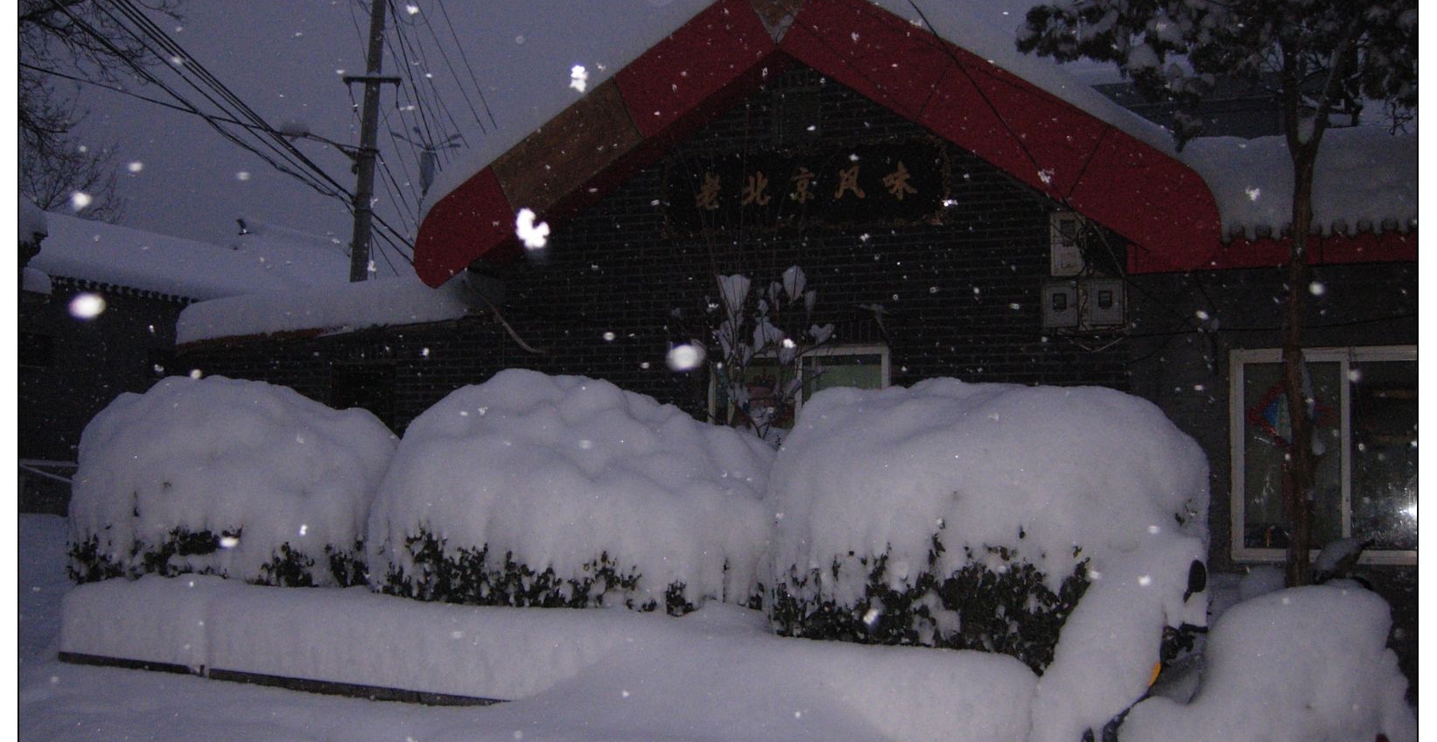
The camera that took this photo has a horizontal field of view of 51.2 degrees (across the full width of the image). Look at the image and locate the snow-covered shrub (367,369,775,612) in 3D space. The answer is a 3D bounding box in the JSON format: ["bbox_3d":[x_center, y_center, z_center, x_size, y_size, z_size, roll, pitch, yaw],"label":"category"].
[{"bbox_3d":[-0.944,0.738,9.564,2.499,1.475,1.600,-1,-3,27],"label":"snow-covered shrub"}]

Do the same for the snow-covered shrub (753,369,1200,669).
[{"bbox_3d":[1.469,0.820,8.328,2.332,1.539,1.600,-1,-3,27],"label":"snow-covered shrub"}]

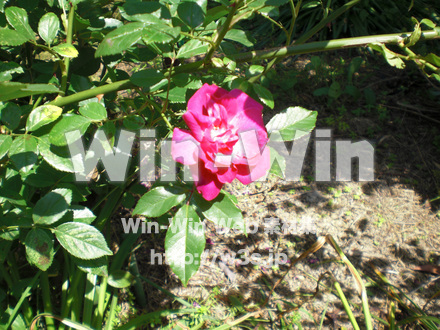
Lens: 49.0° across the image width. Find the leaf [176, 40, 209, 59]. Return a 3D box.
[{"bbox_3d":[-0.032,-0.130,0.540,0.042,0.008,0.024,-27,61,-17],"label":"leaf"}]

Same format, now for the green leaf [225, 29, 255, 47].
[{"bbox_3d":[0.026,-0.155,0.587,0.037,0.006,0.025,17,53,5],"label":"green leaf"}]

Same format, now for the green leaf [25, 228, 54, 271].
[{"bbox_3d":[-0.178,0.084,0.480,0.027,0.006,0.044,-15,67,-7],"label":"green leaf"}]

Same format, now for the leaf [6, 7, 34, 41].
[{"bbox_3d":[-0.216,-0.155,0.530,0.023,0.008,0.059,-32,68,-22],"label":"leaf"}]

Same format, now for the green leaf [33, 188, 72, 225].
[{"bbox_3d":[-0.168,0.043,0.480,0.032,0.006,0.044,36,68,21],"label":"green leaf"}]

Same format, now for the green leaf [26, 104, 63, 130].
[{"bbox_3d":[-0.192,-0.052,0.520,0.026,0.008,0.043,38,58,20],"label":"green leaf"}]

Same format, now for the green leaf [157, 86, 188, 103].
[{"bbox_3d":[-0.057,-0.083,0.570,0.041,0.008,0.030,-4,50,-3],"label":"green leaf"}]

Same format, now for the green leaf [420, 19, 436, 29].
[{"bbox_3d":[0.260,-0.176,0.600,0.018,0.006,0.017,23,50,21],"label":"green leaf"}]

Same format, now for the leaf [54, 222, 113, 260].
[{"bbox_3d":[-0.130,0.072,0.461,0.063,0.009,0.028,21,60,6],"label":"leaf"}]

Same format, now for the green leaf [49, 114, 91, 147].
[{"bbox_3d":[-0.155,-0.034,0.500,0.047,0.008,0.034,-34,66,-18],"label":"green leaf"}]

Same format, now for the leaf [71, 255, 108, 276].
[{"bbox_3d":[-0.143,0.108,0.544,0.054,0.008,0.028,22,53,18],"label":"leaf"}]

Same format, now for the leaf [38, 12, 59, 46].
[{"bbox_3d":[-0.198,-0.158,0.560,0.023,0.007,0.049,-4,64,-5],"label":"leaf"}]

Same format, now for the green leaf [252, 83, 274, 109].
[{"bbox_3d":[0.045,-0.072,0.510,0.023,0.006,0.036,-24,72,-46],"label":"green leaf"}]

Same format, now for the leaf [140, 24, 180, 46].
[{"bbox_3d":[-0.065,-0.144,0.530,0.044,0.008,0.035,-4,50,-3],"label":"leaf"}]

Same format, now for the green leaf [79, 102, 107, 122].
[{"bbox_3d":[-0.137,-0.058,0.530,0.036,0.008,0.021,25,60,16],"label":"green leaf"}]

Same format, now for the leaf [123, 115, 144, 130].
[{"bbox_3d":[-0.104,-0.051,0.580,0.029,0.008,0.019,21,65,10],"label":"leaf"}]

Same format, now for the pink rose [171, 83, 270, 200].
[{"bbox_3d":[0.000,-0.021,0.430,0.086,0.055,0.104,0,72,0],"label":"pink rose"}]

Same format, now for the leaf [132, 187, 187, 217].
[{"bbox_3d":[-0.061,0.036,0.473,0.054,0.008,0.030,-20,53,-8],"label":"leaf"}]

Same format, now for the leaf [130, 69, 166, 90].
[{"bbox_3d":[-0.073,-0.088,0.501,0.040,0.006,0.033,10,54,8],"label":"leaf"}]

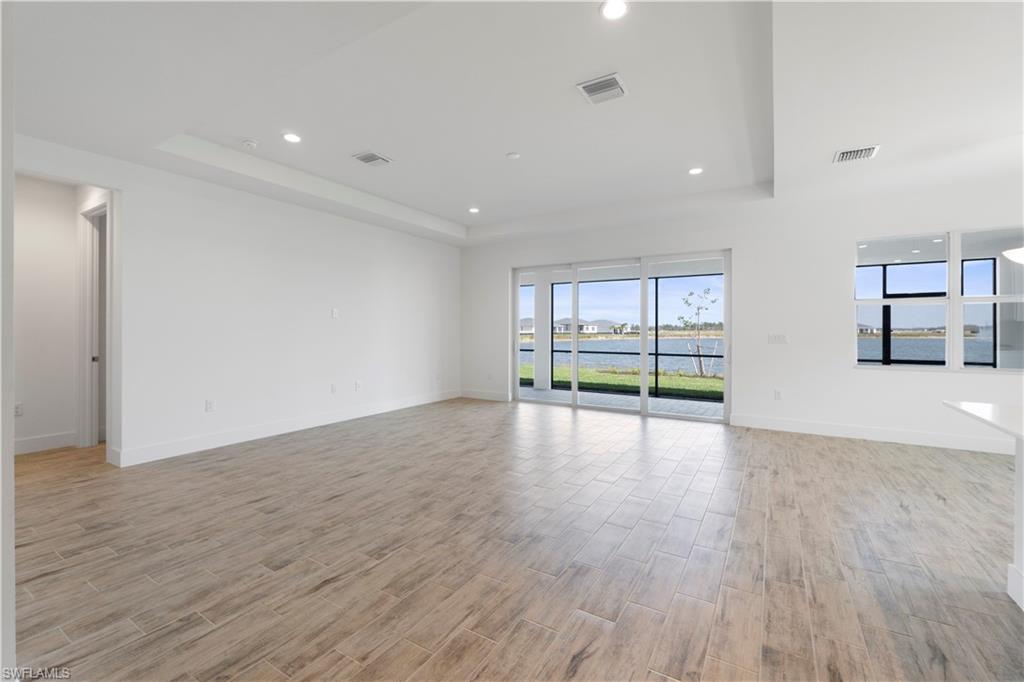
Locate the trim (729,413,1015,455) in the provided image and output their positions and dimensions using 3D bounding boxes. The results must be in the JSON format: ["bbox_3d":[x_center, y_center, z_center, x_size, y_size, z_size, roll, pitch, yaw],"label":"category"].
[{"bbox_3d":[4.122,1.084,5.081,2.680,0.165,0.020,1,2,32],"label":"trim"}]

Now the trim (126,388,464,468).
[{"bbox_3d":[-2.347,1.058,6.164,0.020,0.173,5.045,1,2,32],"label":"trim"}]

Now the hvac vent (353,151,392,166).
[{"bbox_3d":[-1.470,-1.920,4.526,0.302,0.020,0.302,1,2,32],"label":"hvac vent"}]

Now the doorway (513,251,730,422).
[{"bbox_3d":[1.515,-0.086,6.766,3.527,2.421,0.150,1,2,32],"label":"doorway"}]

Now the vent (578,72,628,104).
[{"bbox_3d":[0.685,-1.890,3.226,0.302,0.020,0.302,1,2,32],"label":"vent"}]

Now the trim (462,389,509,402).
[{"bbox_3d":[-0.522,1.013,7.986,1.183,0.165,0.020,1,2,32],"label":"trim"}]

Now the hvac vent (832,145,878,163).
[{"bbox_3d":[3.128,-1.684,3.883,0.302,0.020,0.302,1,2,32],"label":"hvac vent"}]

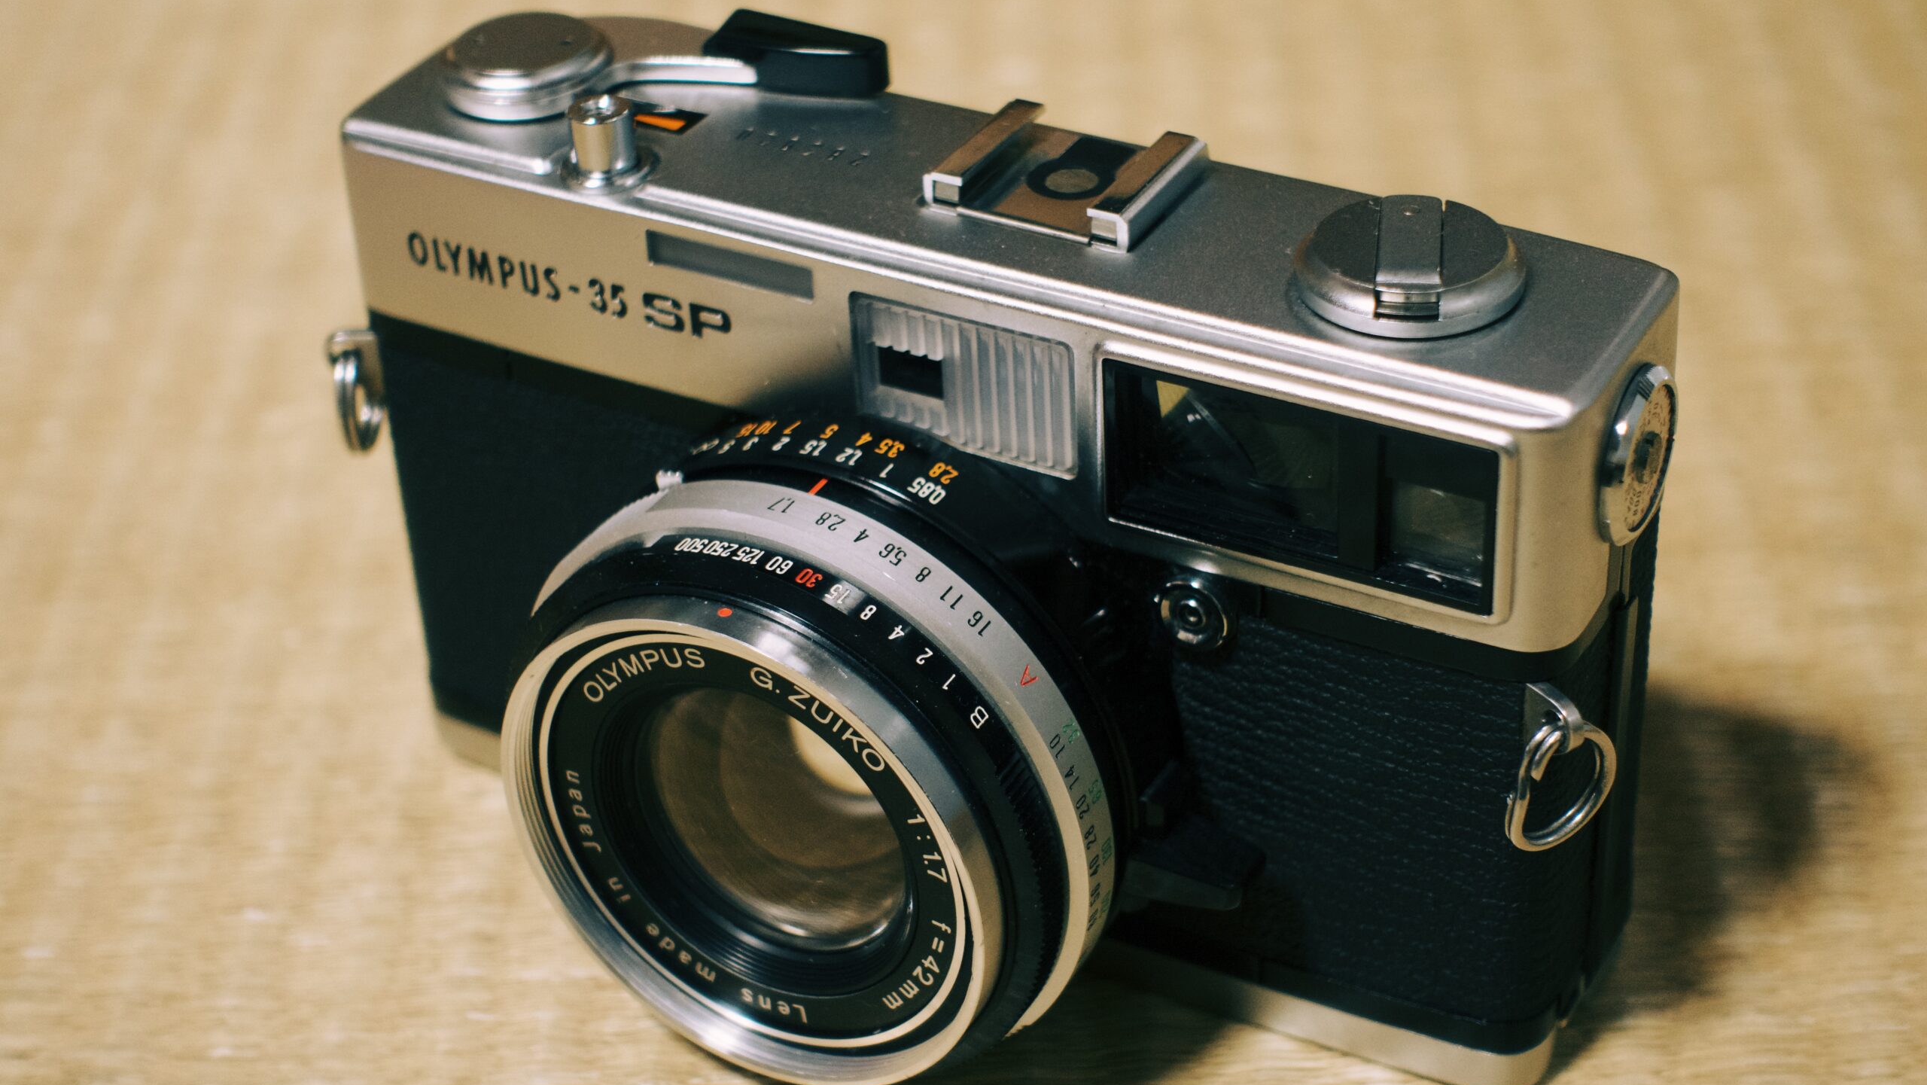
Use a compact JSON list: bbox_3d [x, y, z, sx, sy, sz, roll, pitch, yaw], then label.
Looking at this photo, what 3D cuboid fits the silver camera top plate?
[{"bbox_3d":[0.001,-0.025,0.345,0.129,0.029,0.031,15,38,27],"label":"silver camera top plate"}]

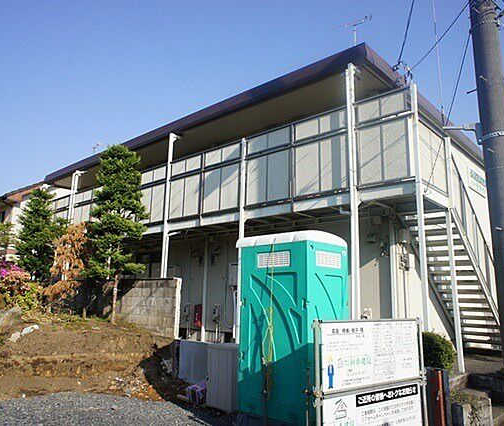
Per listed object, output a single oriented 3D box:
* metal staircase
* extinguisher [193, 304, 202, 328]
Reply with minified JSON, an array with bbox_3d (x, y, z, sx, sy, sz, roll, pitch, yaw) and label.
[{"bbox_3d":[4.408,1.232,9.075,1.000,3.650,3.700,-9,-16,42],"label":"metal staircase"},{"bbox_3d":[-1.480,2.825,11.640,0.220,0.620,0.200,1,-12,0],"label":"extinguisher"}]

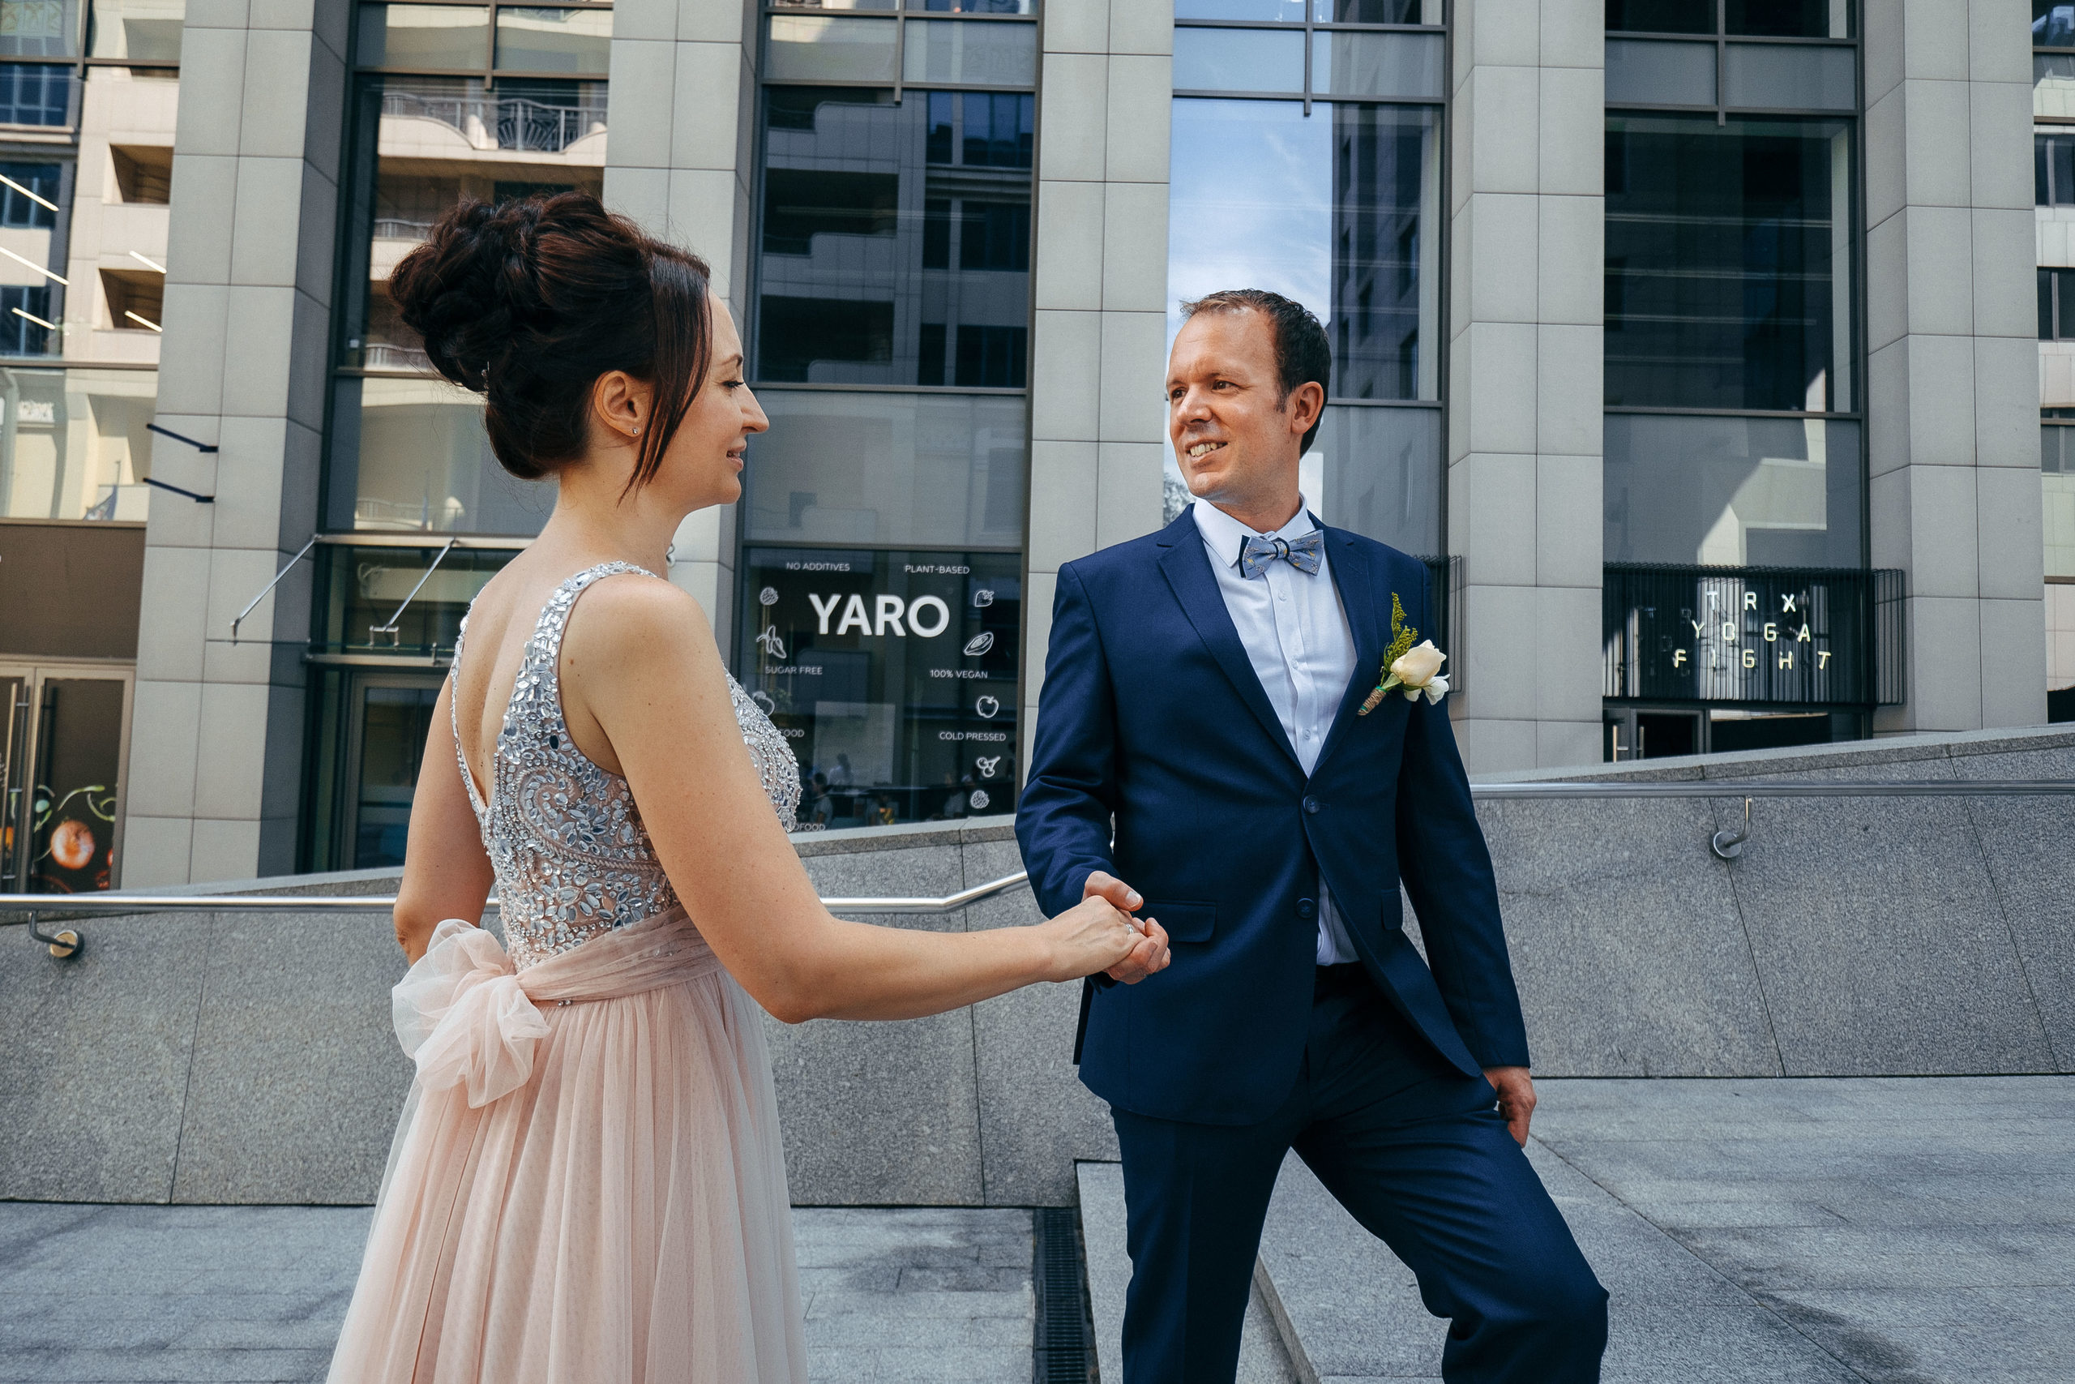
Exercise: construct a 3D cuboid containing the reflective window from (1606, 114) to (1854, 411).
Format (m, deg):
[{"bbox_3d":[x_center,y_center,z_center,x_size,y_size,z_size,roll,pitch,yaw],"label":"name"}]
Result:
[{"bbox_3d":[6.538,-4.139,12.152,2.607,2.900,0.100,2,-3,0],"label":"reflective window"}]

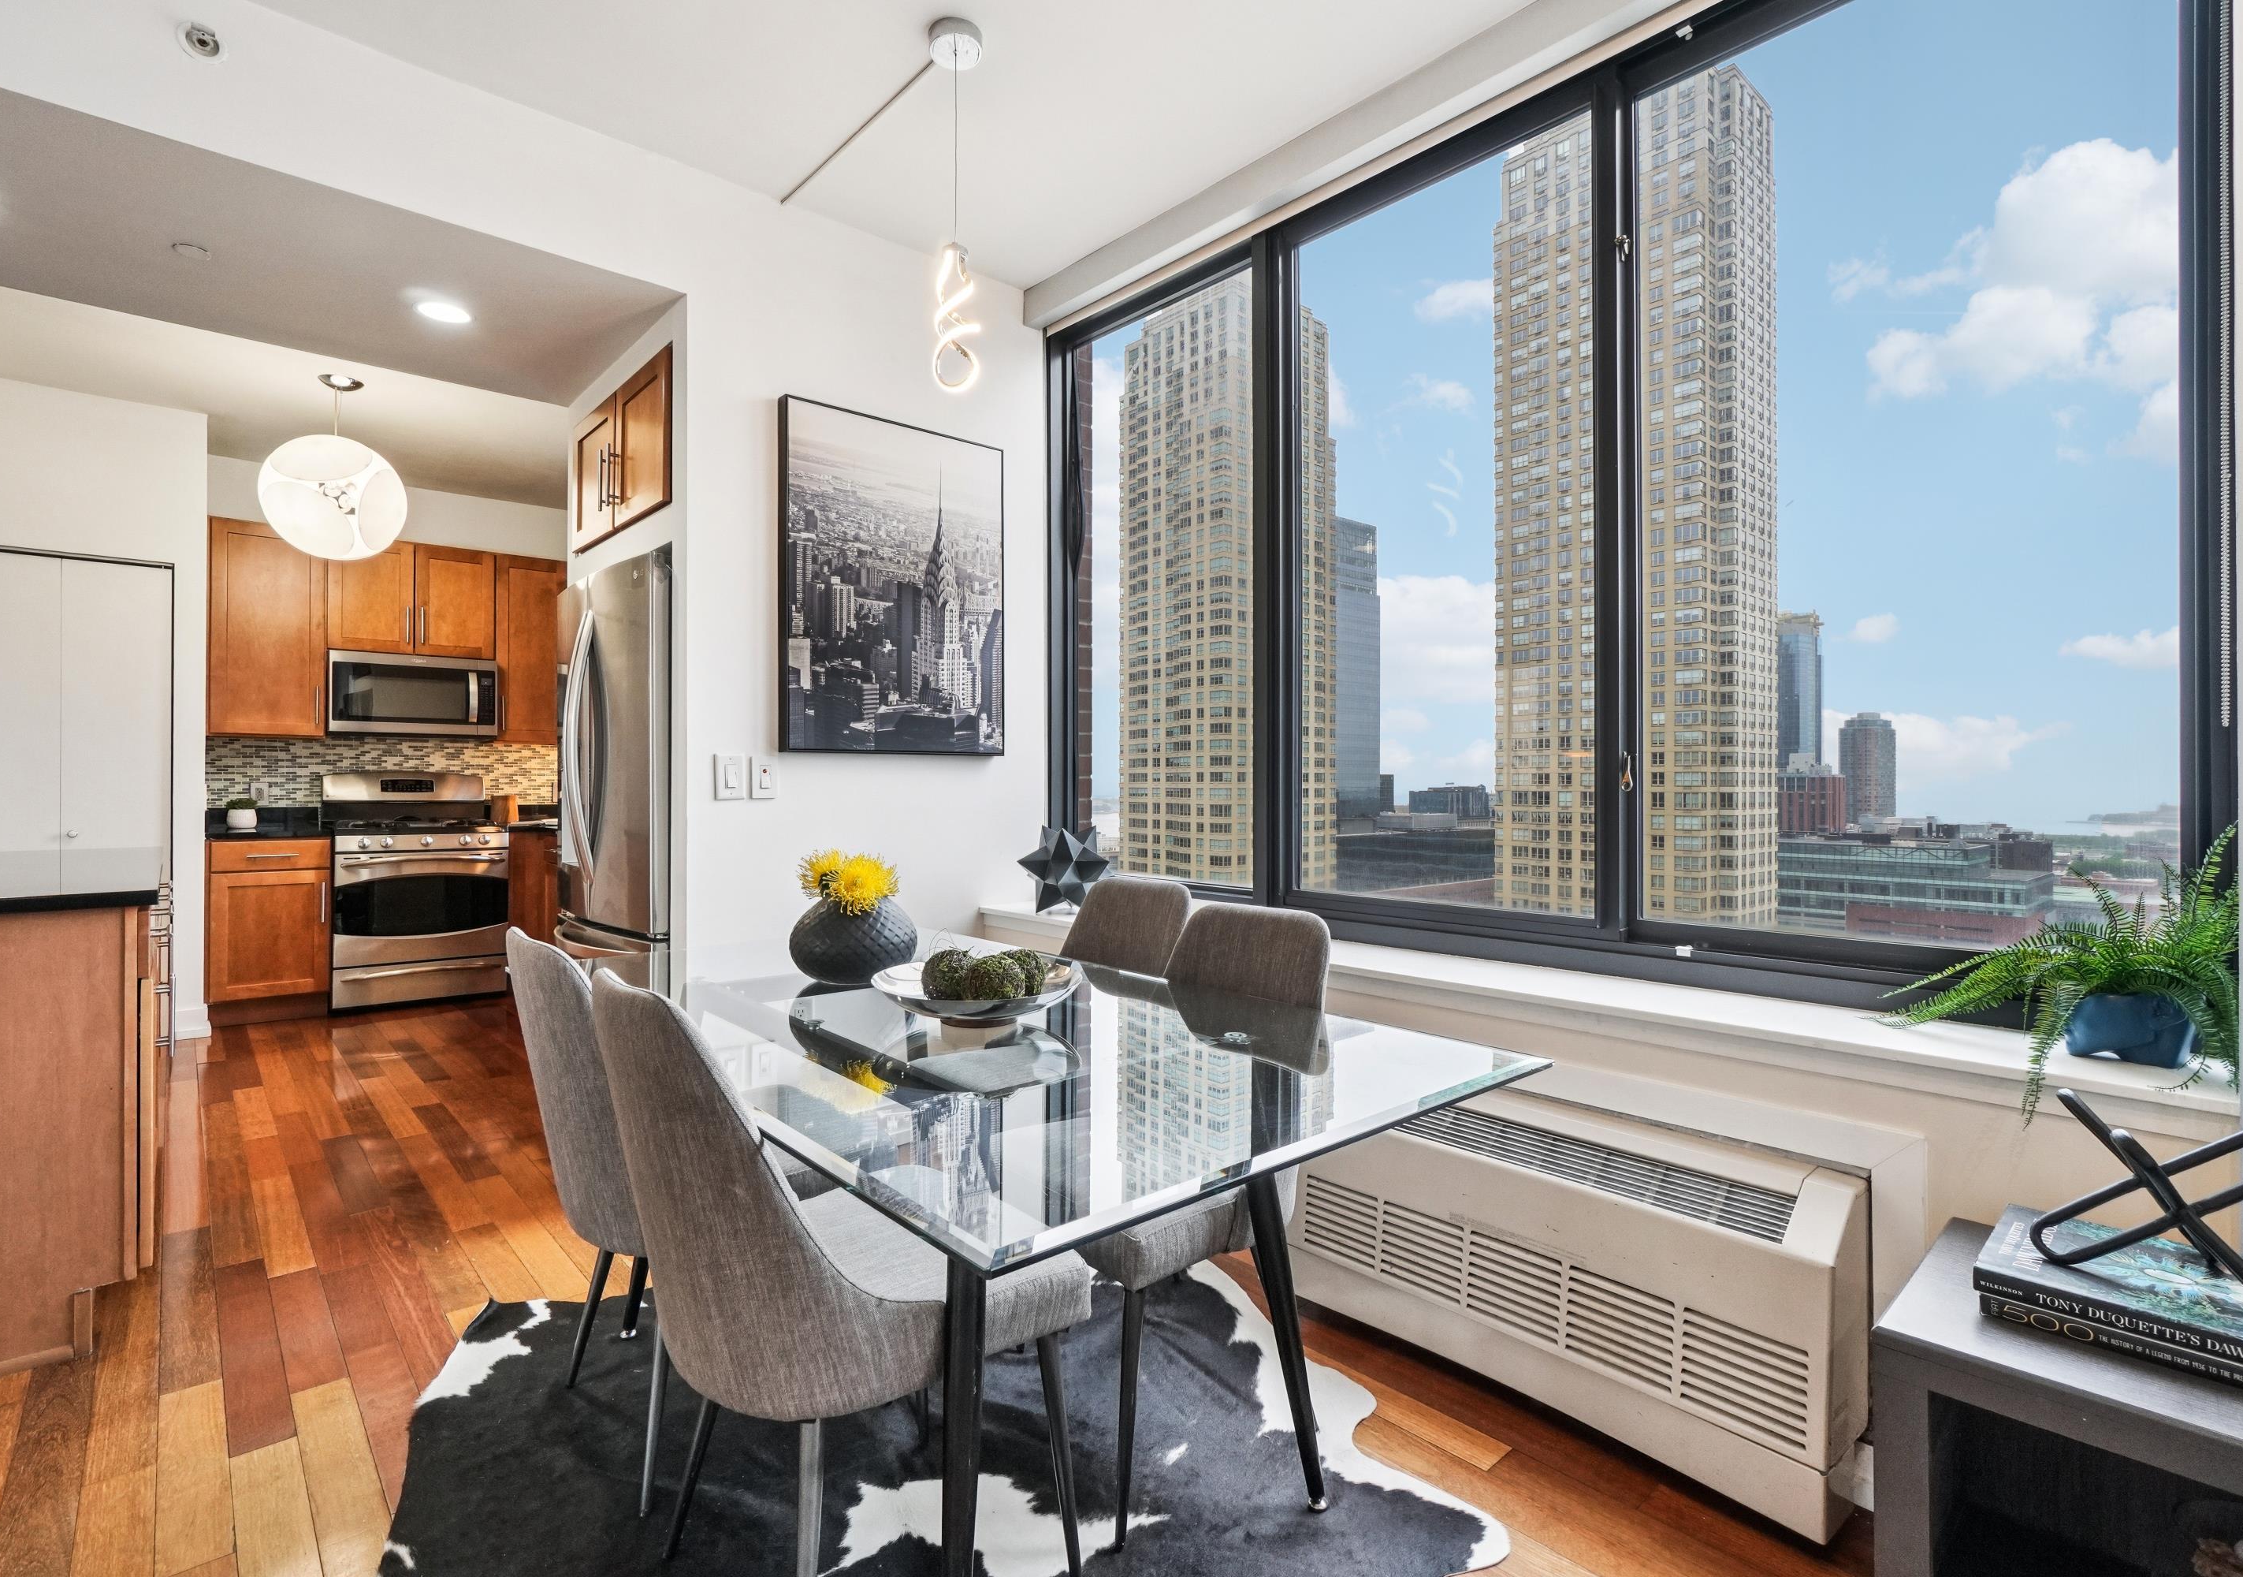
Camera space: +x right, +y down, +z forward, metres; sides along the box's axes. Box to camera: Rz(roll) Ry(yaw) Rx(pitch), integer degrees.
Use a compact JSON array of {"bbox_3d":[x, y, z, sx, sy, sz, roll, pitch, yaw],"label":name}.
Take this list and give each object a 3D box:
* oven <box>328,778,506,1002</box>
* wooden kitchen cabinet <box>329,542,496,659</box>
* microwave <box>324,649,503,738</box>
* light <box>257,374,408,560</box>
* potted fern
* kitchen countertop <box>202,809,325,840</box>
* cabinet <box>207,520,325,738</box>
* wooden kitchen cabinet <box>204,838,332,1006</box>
[{"bbox_3d":[-3.912,0.553,5.467,0.762,1.200,0.690,0,0,-40],"label":"oven"},{"bbox_3d":[-3.991,-1.043,5.558,0.760,0.618,0.330,0,0,-39],"label":"wooden kitchen cabinet"},{"bbox_3d":[-3.975,-0.504,5.538,0.760,0.437,0.400,0,0,-39],"label":"microwave"},{"bbox_3d":[-3.315,-1.346,4.148,0.494,0.732,0.494,0,0,0],"label":"light"},{"bbox_3d":[1.402,0.262,1.508,0.340,0.410,0.420,0,0,-39],"label":"potted fern"},{"bbox_3d":[-4.443,0.205,5.122,0.480,0.135,0.640,0,0,-39],"label":"kitchen countertop"},{"bbox_3d":[-4.481,-0.815,5.175,0.455,1.080,0.330,0,0,-40],"label":"cabinet"},{"bbox_3d":[-4.388,0.678,5.065,0.460,0.810,0.600,0,0,-40],"label":"wooden kitchen cabinet"}]

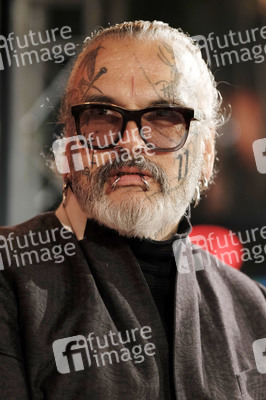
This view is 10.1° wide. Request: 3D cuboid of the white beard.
[{"bbox_3d":[0.004,-0.011,1.720,0.147,0.110,0.105,1,-3,12],"label":"white beard"}]

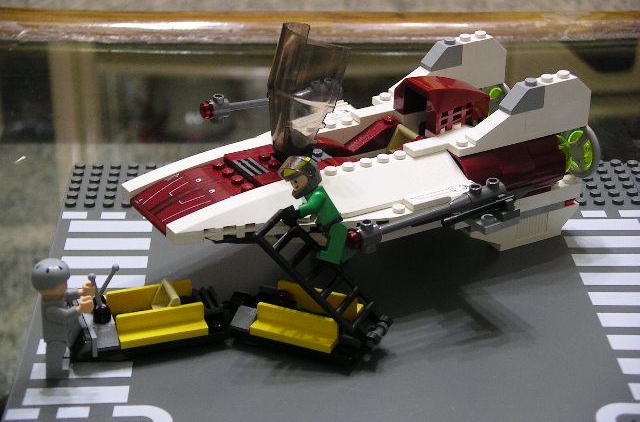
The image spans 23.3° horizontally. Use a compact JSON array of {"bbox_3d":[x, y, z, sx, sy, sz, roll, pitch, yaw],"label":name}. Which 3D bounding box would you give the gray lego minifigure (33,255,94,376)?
[{"bbox_3d":[-0.087,0.036,0.535,0.021,0.042,0.022,0,27,-2],"label":"gray lego minifigure"}]

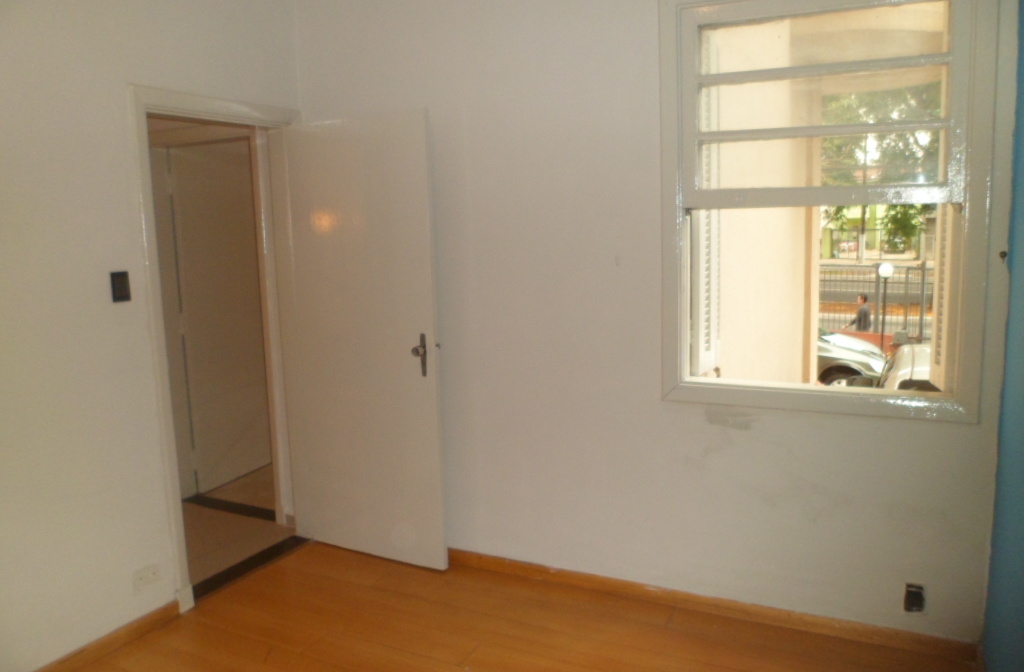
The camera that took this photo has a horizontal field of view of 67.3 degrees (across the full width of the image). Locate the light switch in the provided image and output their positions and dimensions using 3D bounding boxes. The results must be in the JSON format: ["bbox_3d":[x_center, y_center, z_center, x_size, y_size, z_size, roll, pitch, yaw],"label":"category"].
[{"bbox_3d":[-1.491,-0.187,2.937,0.012,0.117,0.078,2,9,26],"label":"light switch"}]

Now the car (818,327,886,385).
[{"bbox_3d":[5.164,0.252,14.860,3.950,1.500,1.680,3,9,32],"label":"car"}]

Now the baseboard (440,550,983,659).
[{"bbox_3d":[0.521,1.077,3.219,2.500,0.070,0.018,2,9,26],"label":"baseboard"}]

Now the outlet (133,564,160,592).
[{"bbox_3d":[-1.465,0.973,3.088,0.012,0.080,0.120,2,9,26],"label":"outlet"}]

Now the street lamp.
[{"bbox_3d":[7.433,-0.294,15.360,0.300,2.320,0.300,3,9,32],"label":"street lamp"}]

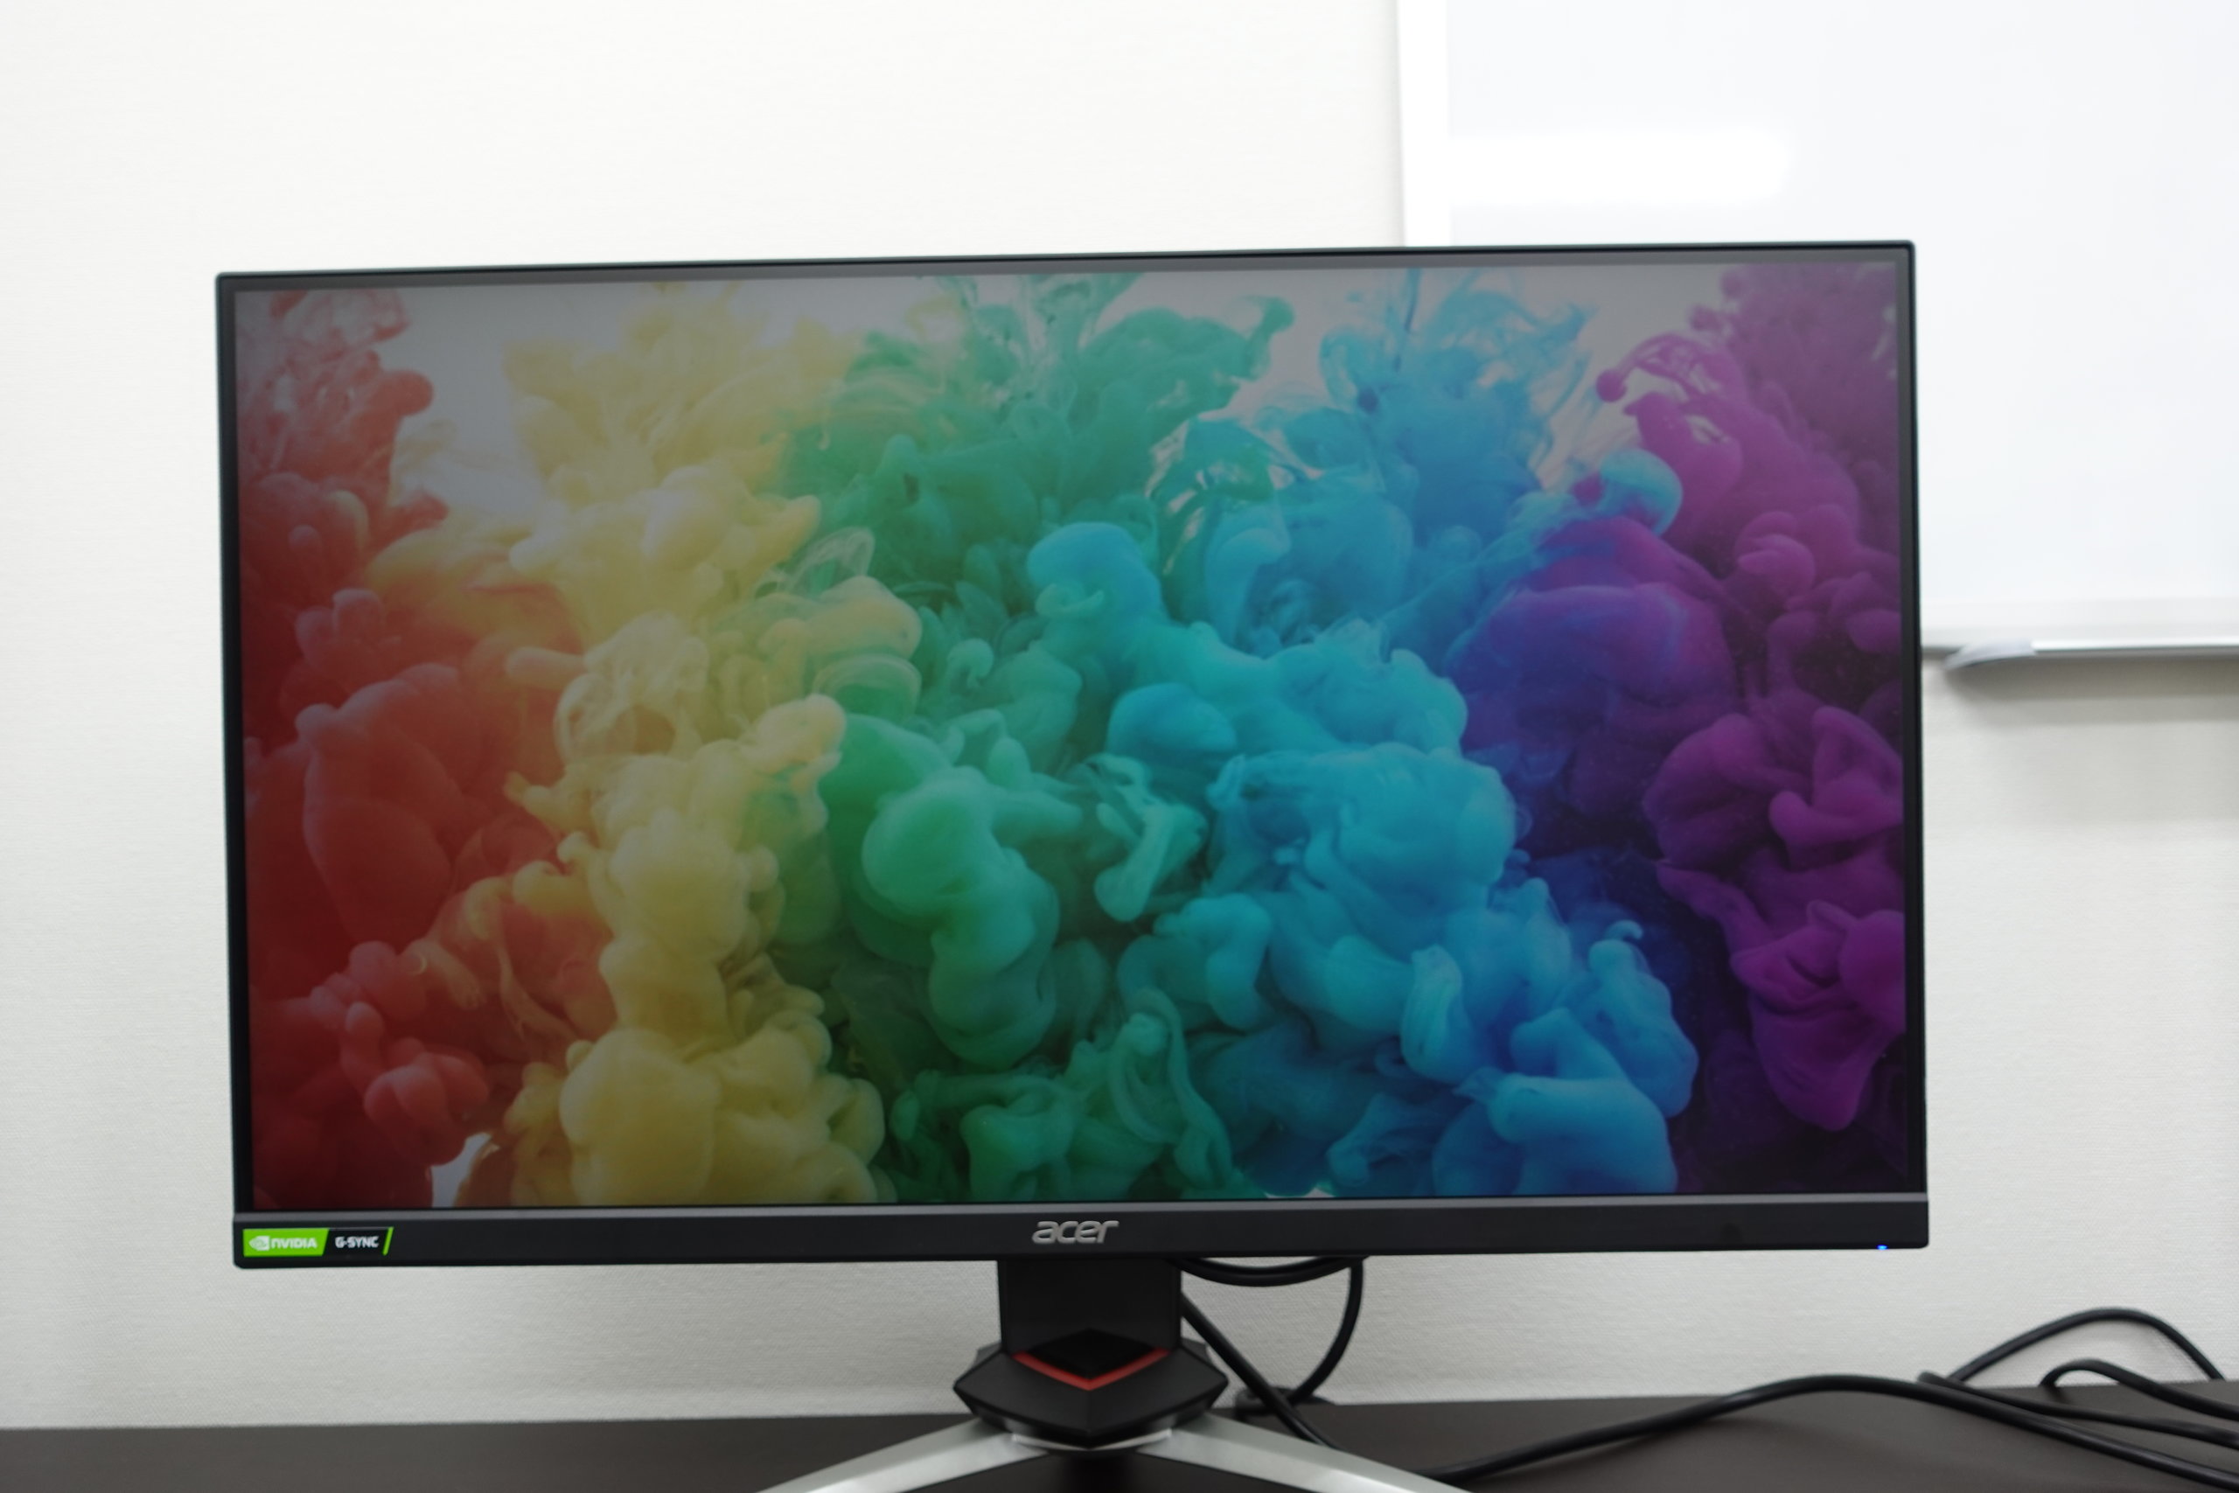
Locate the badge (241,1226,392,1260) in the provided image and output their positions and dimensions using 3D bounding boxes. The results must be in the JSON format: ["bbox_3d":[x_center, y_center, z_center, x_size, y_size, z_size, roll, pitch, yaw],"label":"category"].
[{"bbox_3d":[-0.288,0.178,0.693,0.054,0.010,0.002,-1,0,1],"label":"badge"}]

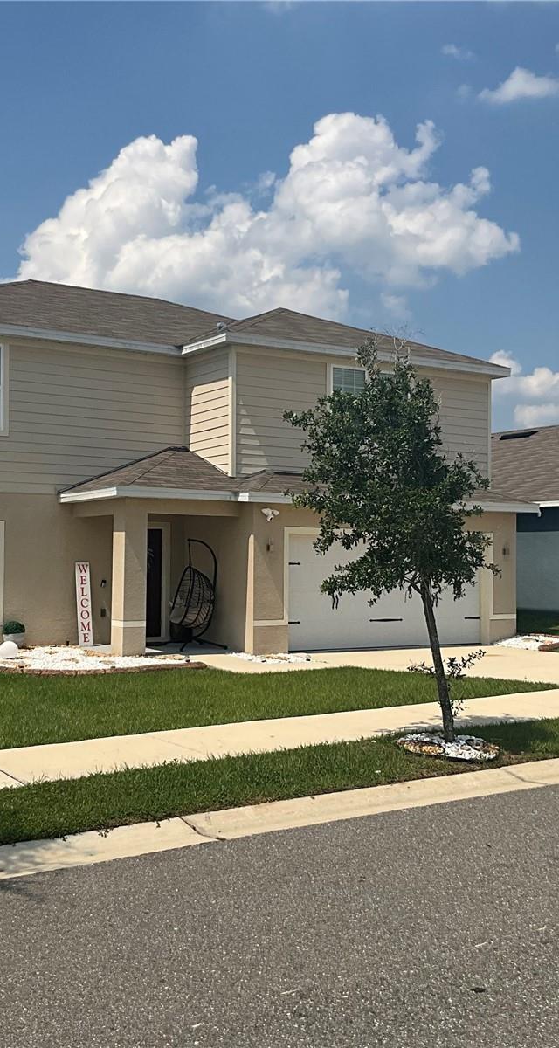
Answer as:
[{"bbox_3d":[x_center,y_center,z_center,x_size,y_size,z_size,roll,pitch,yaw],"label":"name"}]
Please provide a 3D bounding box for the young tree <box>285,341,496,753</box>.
[{"bbox_3d":[1.160,0.166,12.250,2.100,4.200,2.100,0,-2,0],"label":"young tree"}]

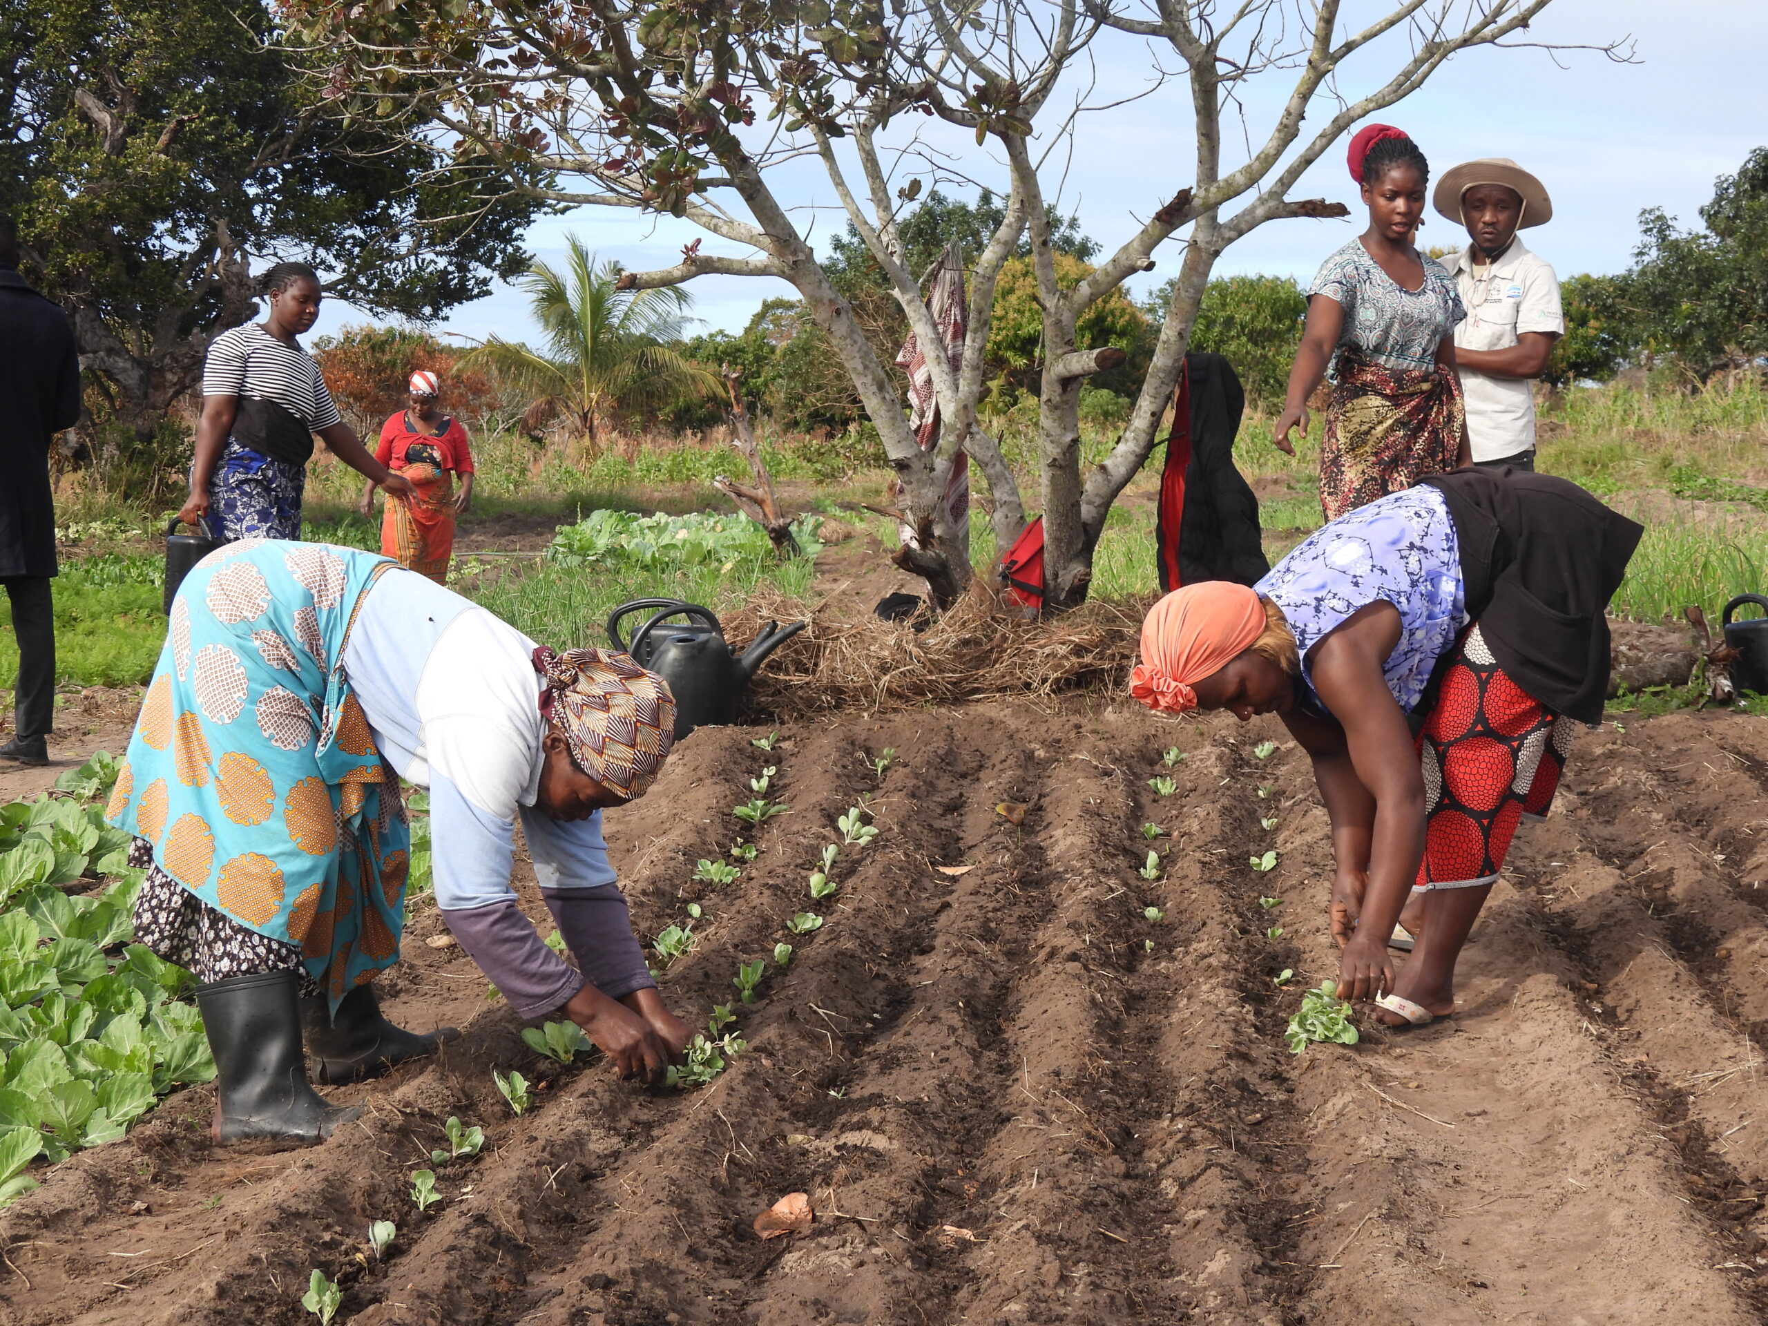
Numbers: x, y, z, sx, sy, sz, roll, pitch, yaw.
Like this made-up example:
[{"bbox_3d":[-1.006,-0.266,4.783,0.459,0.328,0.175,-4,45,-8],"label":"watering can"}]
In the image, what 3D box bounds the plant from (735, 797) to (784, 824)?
[{"bbox_3d":[-0.316,0.376,7.750,0.130,0.060,0.115,0,6,0],"label":"plant"}]

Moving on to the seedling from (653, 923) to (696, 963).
[{"bbox_3d":[-0.420,0.563,6.150,0.088,0.074,0.080,0,5,0],"label":"seedling"}]

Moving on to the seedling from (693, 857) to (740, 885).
[{"bbox_3d":[-0.384,0.478,7.050,0.104,0.056,0.090,0,5,0],"label":"seedling"}]

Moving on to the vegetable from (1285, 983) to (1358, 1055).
[{"bbox_3d":[0.729,0.592,5.100,0.120,0.095,0.115,0,6,0],"label":"vegetable"}]

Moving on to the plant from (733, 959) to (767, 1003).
[{"bbox_3d":[-0.251,0.594,5.720,0.062,0.078,0.060,0,5,0],"label":"plant"}]

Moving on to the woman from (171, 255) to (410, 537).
[{"bbox_3d":[-2.000,-0.567,10.450,0.550,1.590,0.680,5,8,44],"label":"woman"}]

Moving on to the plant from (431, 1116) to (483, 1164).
[{"bbox_3d":[-0.640,0.716,4.600,0.079,0.066,0.068,0,5,0],"label":"plant"}]

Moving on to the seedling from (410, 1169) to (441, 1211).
[{"bbox_3d":[-0.648,0.745,4.330,0.046,0.056,0.045,0,5,0],"label":"seedling"}]

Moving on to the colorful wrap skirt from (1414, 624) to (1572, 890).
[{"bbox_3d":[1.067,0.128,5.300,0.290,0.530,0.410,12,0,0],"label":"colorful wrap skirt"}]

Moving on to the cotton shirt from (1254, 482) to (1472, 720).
[{"bbox_3d":[0.837,-0.112,5.250,0.440,0.300,0.410,-23,0,0],"label":"cotton shirt"}]

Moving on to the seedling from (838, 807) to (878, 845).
[{"bbox_3d":[-0.062,0.395,7.400,0.100,0.085,0.090,0,6,0],"label":"seedling"}]

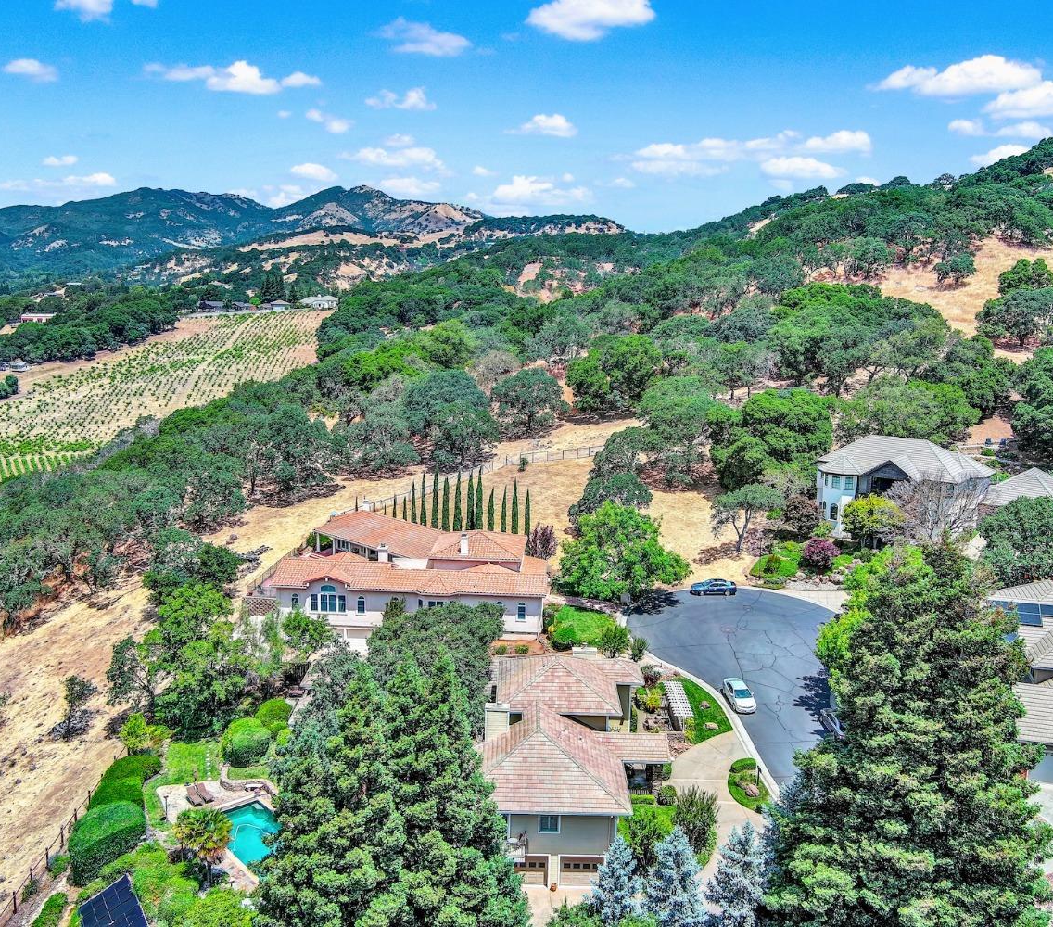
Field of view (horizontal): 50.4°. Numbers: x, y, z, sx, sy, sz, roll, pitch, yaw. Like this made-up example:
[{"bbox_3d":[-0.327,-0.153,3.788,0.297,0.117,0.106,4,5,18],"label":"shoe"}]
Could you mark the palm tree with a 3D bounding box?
[{"bbox_3d":[-20.742,24.524,71.674,3.500,4.900,3.500,1,11,0],"label":"palm tree"}]

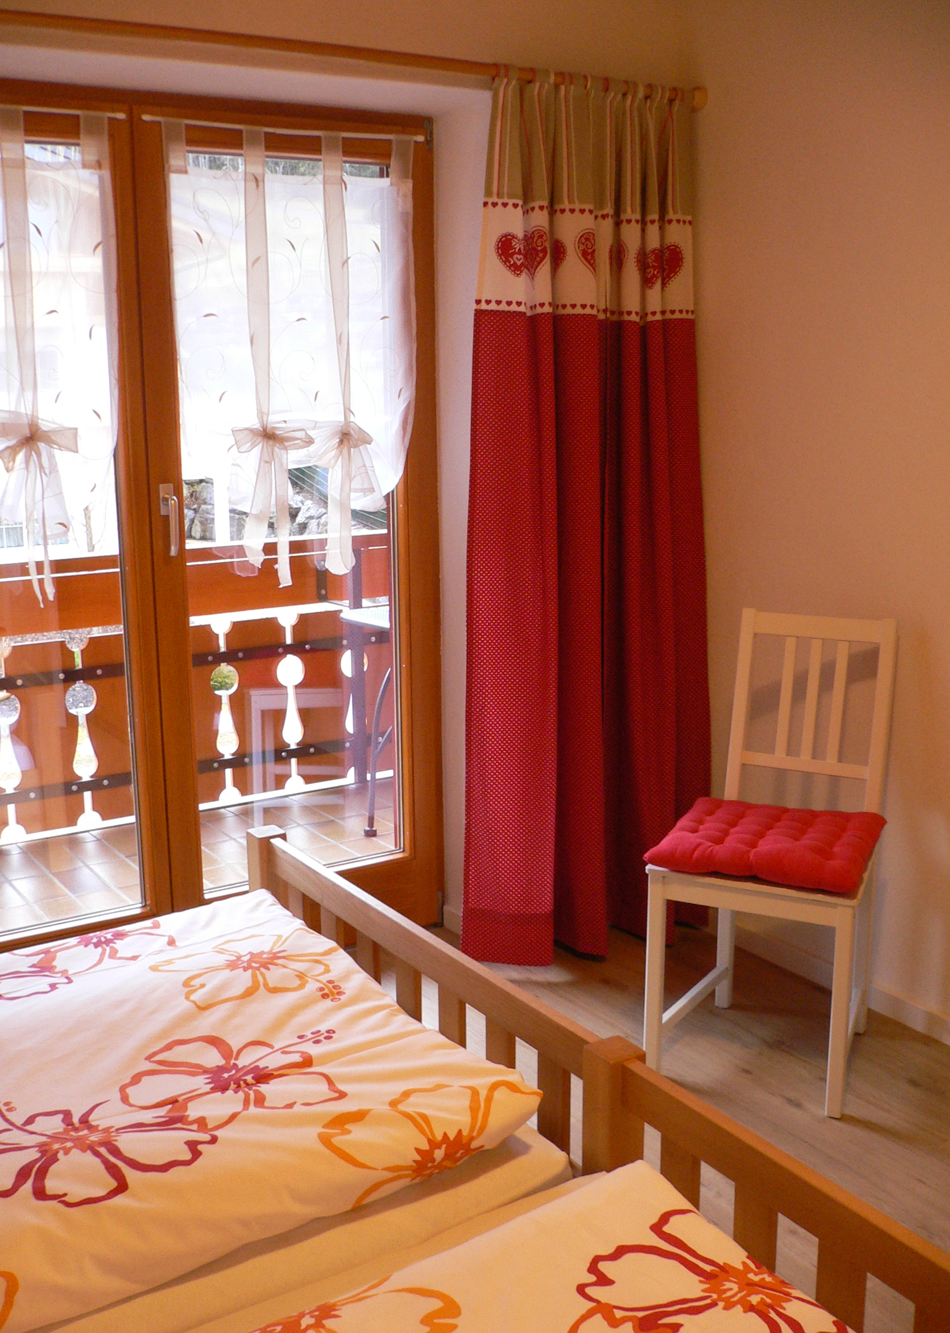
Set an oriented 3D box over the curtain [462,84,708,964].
[{"bbox_3d":[0.284,-0.281,3.096,0.603,1.986,0.203,-8,14,-31],"label":"curtain"}]

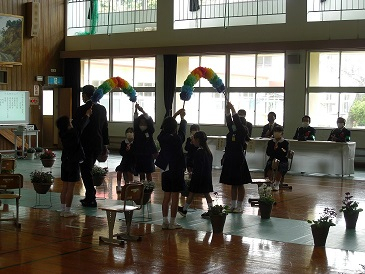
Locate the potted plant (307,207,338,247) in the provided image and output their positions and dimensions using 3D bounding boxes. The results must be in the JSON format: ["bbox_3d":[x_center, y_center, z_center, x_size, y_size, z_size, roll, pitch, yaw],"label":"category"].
[{"bbox_3d":[1.460,0.932,7.520,0.270,0.415,0.300,3,3,35],"label":"potted plant"}]

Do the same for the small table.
[{"bbox_3d":[-4.129,0.165,18.945,0.420,0.690,0.600,3,3,35],"label":"small table"}]

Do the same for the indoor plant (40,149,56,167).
[{"bbox_3d":[-2.627,0.426,14.070,0.290,0.350,0.290,1,3,0],"label":"indoor plant"}]

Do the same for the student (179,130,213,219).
[{"bbox_3d":[0.185,0.480,9.413,0.440,1.100,0.340,2,3,18],"label":"student"}]

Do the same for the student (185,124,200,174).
[{"bbox_3d":[0.170,0.339,12.225,0.400,1.110,0.580,3,3,35],"label":"student"}]

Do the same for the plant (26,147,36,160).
[{"bbox_3d":[-3.754,0.408,17.859,0.220,0.320,0.220,3,3,35],"label":"plant"}]

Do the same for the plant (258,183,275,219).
[{"bbox_3d":[1.094,0.821,9.303,0.210,0.455,0.210,1,3,0],"label":"plant"}]

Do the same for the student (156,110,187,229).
[{"bbox_3d":[-0.121,0.369,8.501,0.380,1.400,0.360,3,3,35],"label":"student"}]

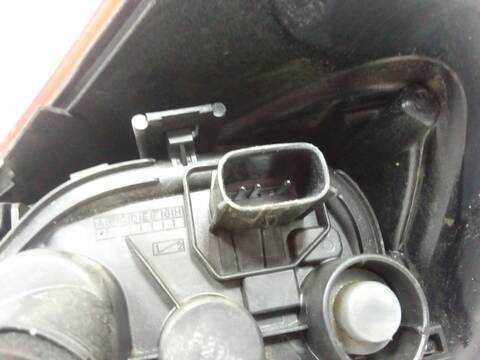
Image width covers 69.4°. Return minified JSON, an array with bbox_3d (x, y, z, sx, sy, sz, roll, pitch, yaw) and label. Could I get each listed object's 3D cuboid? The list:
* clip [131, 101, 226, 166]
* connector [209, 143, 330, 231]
[{"bbox_3d":[-0.018,-0.013,0.105,0.026,0.016,0.012,-6,71,-12],"label":"clip"},{"bbox_3d":[0.007,0.003,0.103,0.030,0.023,0.016,-6,71,-12],"label":"connector"}]

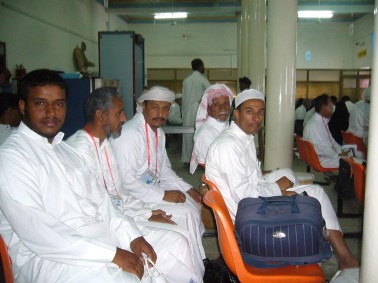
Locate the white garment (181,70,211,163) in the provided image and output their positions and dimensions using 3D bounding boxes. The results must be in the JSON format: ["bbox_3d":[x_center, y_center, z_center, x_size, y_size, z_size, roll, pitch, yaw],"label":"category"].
[{"bbox_3d":[0.110,-0.400,6.100,0.500,1.450,0.360,5,9,37],"label":"white garment"}]

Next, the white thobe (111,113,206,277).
[{"bbox_3d":[-0.190,0.321,2.390,0.660,1.000,0.500,4,8,28],"label":"white thobe"}]

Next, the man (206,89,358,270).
[{"bbox_3d":[0.570,0.286,2.320,0.900,1.170,0.520,-1,7,-5],"label":"man"}]

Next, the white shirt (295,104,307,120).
[{"bbox_3d":[2.120,-0.508,7.400,0.360,0.450,0.440,-2,7,-11],"label":"white shirt"}]

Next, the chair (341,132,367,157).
[{"bbox_3d":[2.030,0.251,4.350,0.500,0.740,0.460,-1,7,-9],"label":"chair"}]

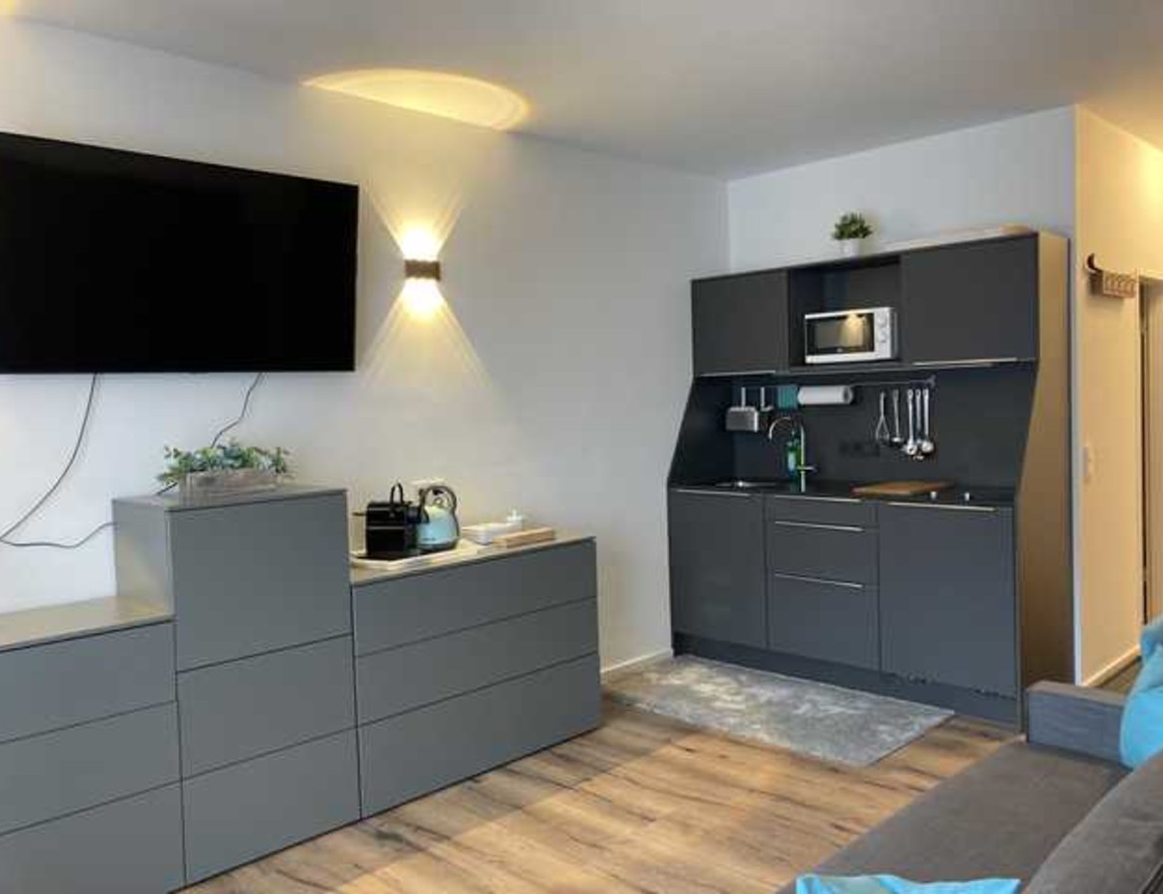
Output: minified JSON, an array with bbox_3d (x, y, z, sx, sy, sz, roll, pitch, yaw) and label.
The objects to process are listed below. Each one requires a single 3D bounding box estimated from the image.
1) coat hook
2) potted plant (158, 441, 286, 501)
[{"bbox_3d":[2.468,-0.785,4.486,0.550,0.180,0.075,-5,4,-45],"label":"coat hook"},{"bbox_3d":[-1.200,0.073,3.249,0.170,0.176,0.390,1,4,45],"label":"potted plant"}]

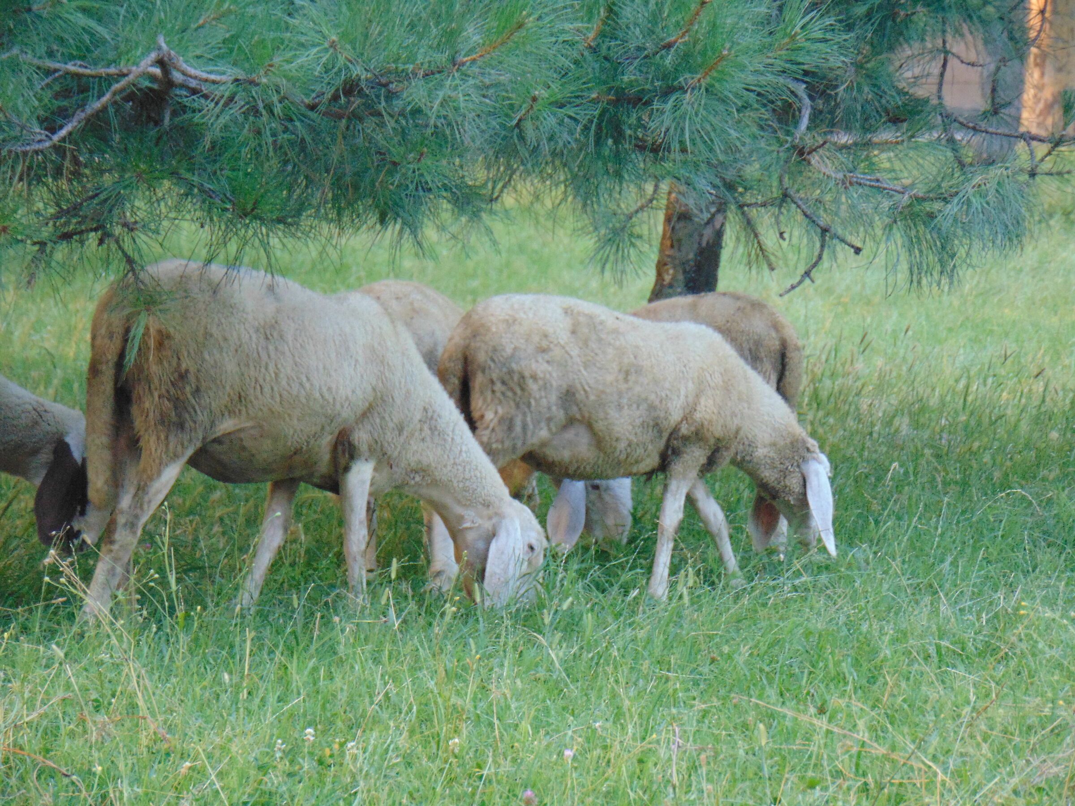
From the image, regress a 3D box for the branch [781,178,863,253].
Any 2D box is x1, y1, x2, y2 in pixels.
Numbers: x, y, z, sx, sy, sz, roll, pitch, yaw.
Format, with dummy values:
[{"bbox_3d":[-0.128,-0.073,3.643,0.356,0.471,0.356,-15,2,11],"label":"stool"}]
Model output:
[{"bbox_3d":[0.622,-0.410,17.000,0.182,0.167,0.100,0,3,0],"label":"branch"}]

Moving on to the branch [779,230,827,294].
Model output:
[{"bbox_3d":[0.582,-0.307,17.000,0.103,0.145,0.070,0,3,0],"label":"branch"}]

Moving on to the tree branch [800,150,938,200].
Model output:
[{"bbox_3d":[0.726,-0.499,17.000,0.302,0.110,0.130,0,3,0],"label":"tree branch"}]

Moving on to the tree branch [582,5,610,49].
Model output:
[{"bbox_3d":[0.127,-0.814,16.800,0.060,0.096,0.040,0,3,0],"label":"tree branch"}]

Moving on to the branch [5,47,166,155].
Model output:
[{"bbox_3d":[-0.961,-0.643,16.500,0.339,0.221,0.180,0,3,0],"label":"branch"}]

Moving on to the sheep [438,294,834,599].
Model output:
[{"bbox_3d":[0.229,0.110,18.000,1.000,0.730,0.340,-2,4,-27],"label":"sheep"}]

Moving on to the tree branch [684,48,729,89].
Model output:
[{"bbox_3d":[0.366,-0.720,16.700,0.098,0.090,0.050,0,3,0],"label":"tree branch"}]

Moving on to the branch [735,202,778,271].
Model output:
[{"bbox_3d":[0.480,-0.363,17.000,0.094,0.151,0.060,0,3,0],"label":"branch"}]

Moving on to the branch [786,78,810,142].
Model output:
[{"bbox_3d":[0.570,-0.641,17.000,0.053,0.140,0.060,0,3,0],"label":"branch"}]

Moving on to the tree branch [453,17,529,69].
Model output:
[{"bbox_3d":[-0.100,-0.771,16.600,0.162,0.111,0.080,0,3,0],"label":"tree branch"}]

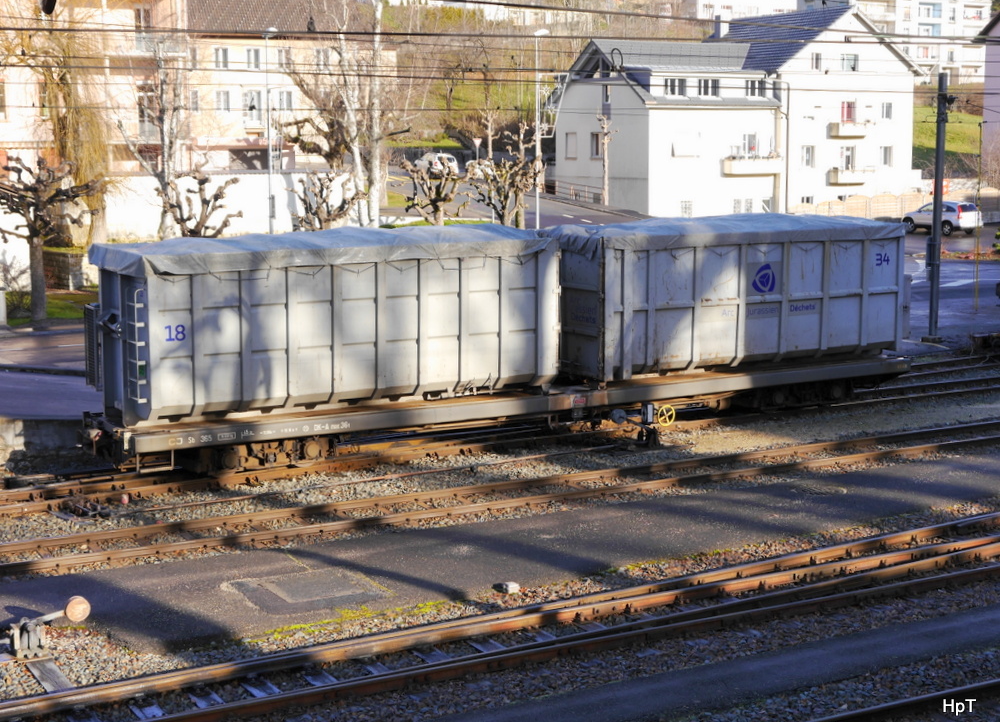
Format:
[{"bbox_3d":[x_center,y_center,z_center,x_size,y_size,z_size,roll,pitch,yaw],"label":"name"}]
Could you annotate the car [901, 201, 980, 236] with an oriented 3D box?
[{"bbox_3d":[22.479,-7.317,82.515,1.820,1.680,4.550,-5,9,-30],"label":"car"}]

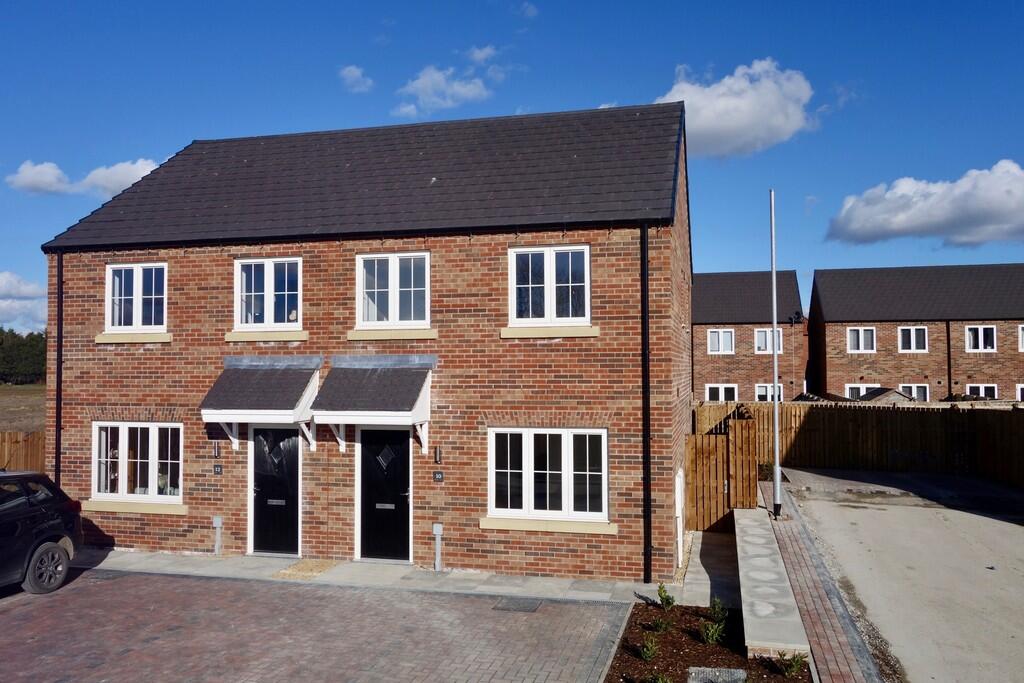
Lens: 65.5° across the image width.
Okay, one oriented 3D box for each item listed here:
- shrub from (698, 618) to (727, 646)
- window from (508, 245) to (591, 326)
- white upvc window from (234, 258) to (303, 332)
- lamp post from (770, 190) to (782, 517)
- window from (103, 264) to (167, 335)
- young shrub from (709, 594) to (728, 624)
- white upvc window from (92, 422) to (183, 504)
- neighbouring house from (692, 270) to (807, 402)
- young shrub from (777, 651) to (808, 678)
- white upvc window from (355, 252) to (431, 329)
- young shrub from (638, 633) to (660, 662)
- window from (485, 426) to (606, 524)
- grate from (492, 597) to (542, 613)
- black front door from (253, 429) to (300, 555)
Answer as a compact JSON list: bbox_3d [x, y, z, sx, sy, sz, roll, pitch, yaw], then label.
[{"bbox_3d":[2.127,3.063,8.444,0.291,0.252,0.291,-1,-2,14],"label":"shrub"},{"bbox_3d":[0.557,-0.809,11.674,1.211,1.187,0.090,-1,-2,12],"label":"window"},{"bbox_3d":[-3.878,-0.740,12.720,1.212,1.145,0.090,-1,-2,14],"label":"white upvc window"},{"bbox_3d":[4.960,0.198,15.005,0.135,6.149,0.135,-1,-2,14],"label":"lamp post"},{"bbox_3d":[-6.272,-0.728,13.362,1.178,1.173,0.090,-1,-2,12],"label":"window"},{"bbox_3d":[2.382,3.076,9.195,0.231,0.309,0.231,-1,-2,14],"label":"young shrub"},{"bbox_3d":[-6.197,2.000,13.216,1.764,1.305,0.090,-1,-2,14],"label":"white upvc window"},{"bbox_3d":[9.044,0.447,39.689,9.500,7.700,7.800,-1,-2,13],"label":"neighbouring house"},{"bbox_3d":[2.631,3.019,7.475,0.300,0.237,0.300,-1,-2,14],"label":"young shrub"},{"bbox_3d":[-1.811,-0.762,12.207,1.217,1.143,0.090,-1,-2,14],"label":"white upvc window"},{"bbox_3d":[1.420,3.145,8.194,0.220,0.250,0.210,-1,-2,13],"label":"young shrub"},{"bbox_3d":[0.523,1.928,11.593,1.762,1.300,0.090,-1,-2,12],"label":"window"},{"bbox_3d":[0.080,3.346,10.106,0.560,0.030,0.550,-1,-2,13],"label":"grate"},{"bbox_3d":[-3.724,2.367,12.630,0.826,1.947,0.070,-1,-2,12],"label":"black front door"}]

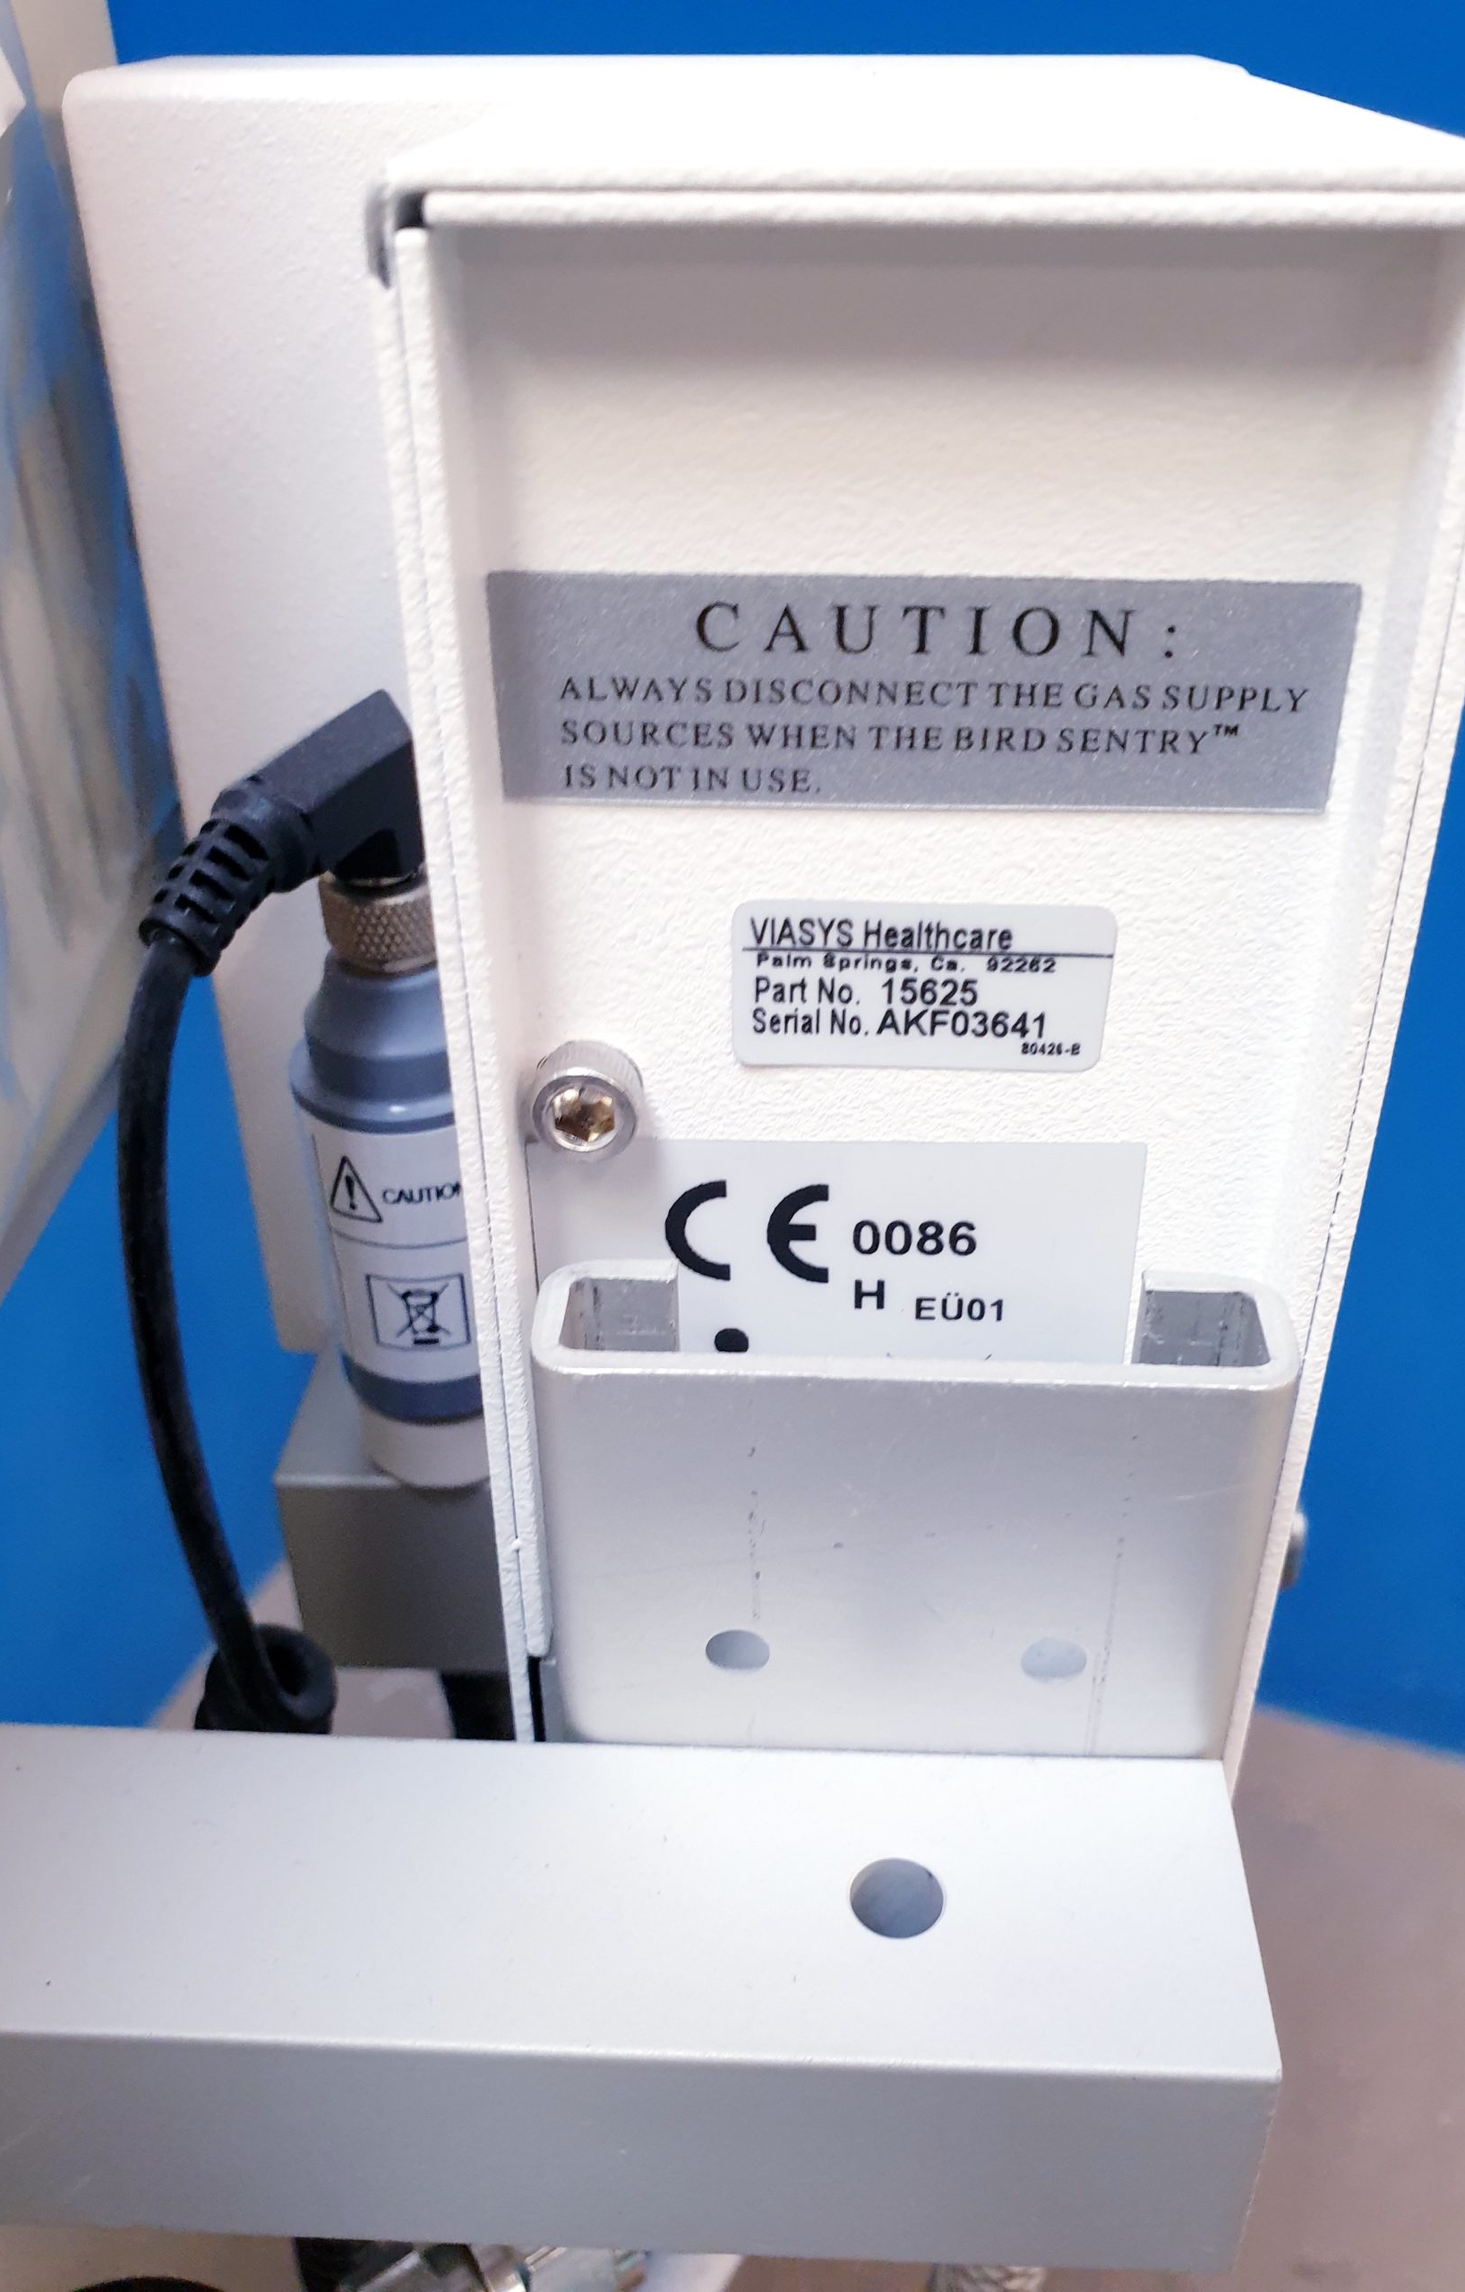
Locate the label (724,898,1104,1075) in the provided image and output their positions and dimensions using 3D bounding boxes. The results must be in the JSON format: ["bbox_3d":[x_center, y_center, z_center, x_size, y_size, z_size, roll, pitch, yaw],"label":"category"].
[{"bbox_3d":[0.016,-0.013,0.147,0.032,0.015,0.001,1,30,3],"label":"label"}]

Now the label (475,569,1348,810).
[{"bbox_3d":[0.014,-0.035,0.134,0.066,0.018,0.001,1,30,3],"label":"label"}]

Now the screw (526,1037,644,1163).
[{"bbox_3d":[-0.013,-0.004,0.150,0.009,0.009,0.005,1,30,3],"label":"screw"}]

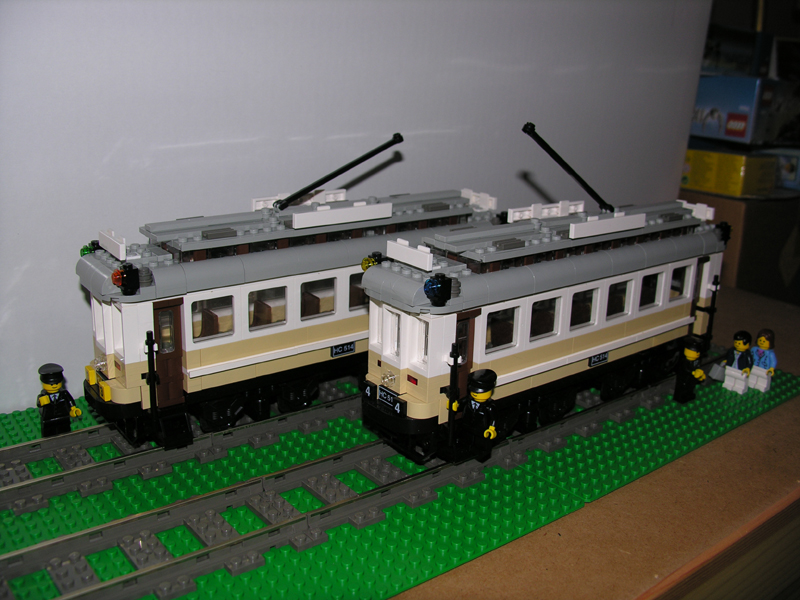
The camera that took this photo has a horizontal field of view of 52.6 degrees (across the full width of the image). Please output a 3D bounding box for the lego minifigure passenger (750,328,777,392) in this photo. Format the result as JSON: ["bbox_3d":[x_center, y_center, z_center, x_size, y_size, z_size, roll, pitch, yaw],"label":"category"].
[{"bbox_3d":[0.237,0.039,0.530,0.015,0.041,0.025,-11,21,-37],"label":"lego minifigure passenger"}]

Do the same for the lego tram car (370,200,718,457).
[{"bbox_3d":[0.098,0.005,0.478,0.272,0.118,0.058,-11,21,-38],"label":"lego tram car"}]

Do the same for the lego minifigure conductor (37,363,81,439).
[{"bbox_3d":[-0.181,0.056,0.427,0.025,0.043,0.017,-11,21,-37],"label":"lego minifigure conductor"}]

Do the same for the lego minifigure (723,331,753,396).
[{"bbox_3d":[0.221,0.040,0.527,0.015,0.041,0.025,-11,21,-37],"label":"lego minifigure"}]

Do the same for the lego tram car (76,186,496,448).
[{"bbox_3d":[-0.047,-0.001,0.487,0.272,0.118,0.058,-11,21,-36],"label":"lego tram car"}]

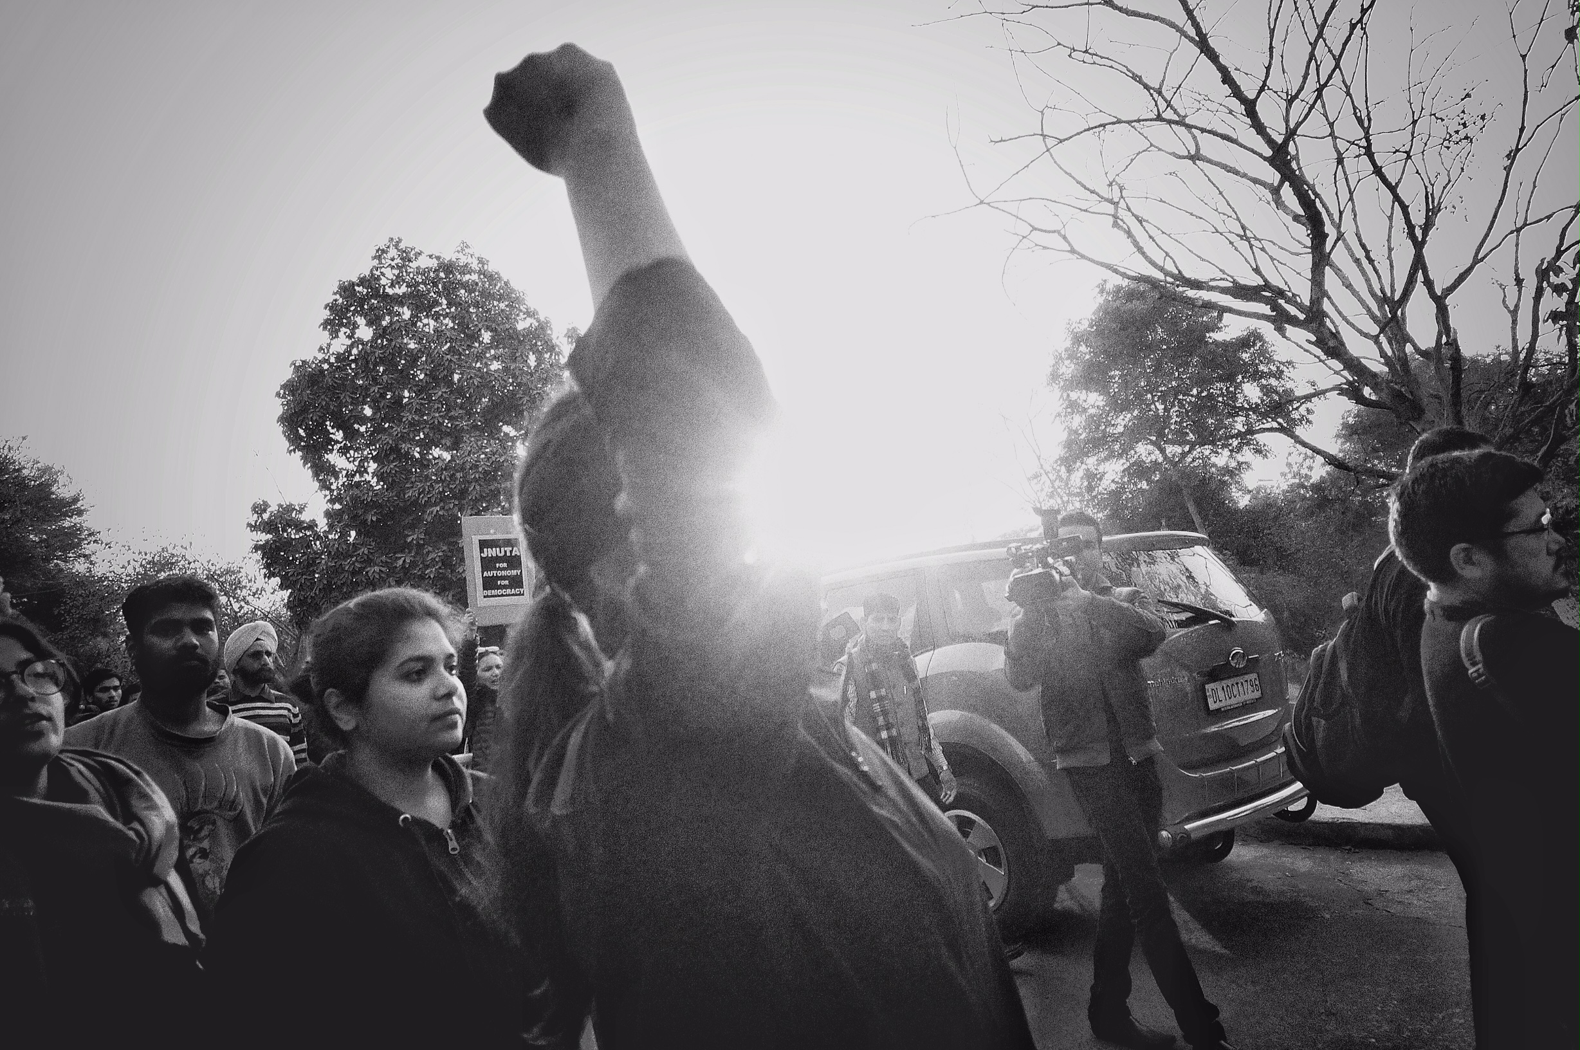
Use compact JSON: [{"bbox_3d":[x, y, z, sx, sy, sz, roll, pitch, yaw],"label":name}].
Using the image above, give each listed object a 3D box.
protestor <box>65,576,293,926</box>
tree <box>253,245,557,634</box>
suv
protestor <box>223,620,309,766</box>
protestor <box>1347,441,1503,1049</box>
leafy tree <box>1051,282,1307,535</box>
[{"bbox_3d":[-1.170,0.957,2.100,0.530,1.720,0.340,-1,-9,-42],"label":"protestor"},{"bbox_3d":[-5.120,-0.230,14.900,4.900,7.800,4.800,-7,-6,0],"label":"tree"},{"bbox_3d":[0.519,1.196,6.326,1.890,1.770,4.600,-1,-9,-42],"label":"suv"},{"bbox_3d":[-2.190,1.285,4.400,0.340,1.780,0.520,-12,-8,41],"label":"protestor"},{"bbox_3d":[1.490,0.637,2.170,0.380,1.720,0.520,-9,-7,15],"label":"protestor"},{"bbox_3d":[7.600,-0.970,19.800,5.000,7.300,5.000,-7,-6,0],"label":"leafy tree"}]

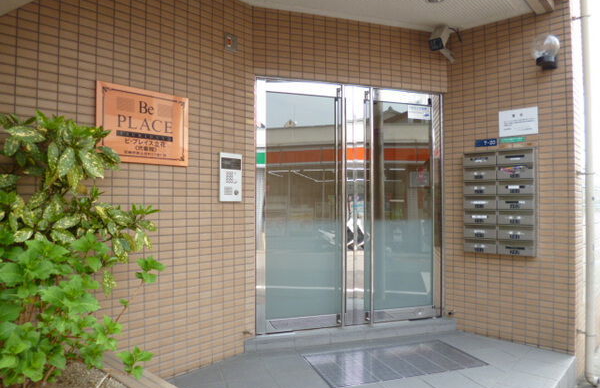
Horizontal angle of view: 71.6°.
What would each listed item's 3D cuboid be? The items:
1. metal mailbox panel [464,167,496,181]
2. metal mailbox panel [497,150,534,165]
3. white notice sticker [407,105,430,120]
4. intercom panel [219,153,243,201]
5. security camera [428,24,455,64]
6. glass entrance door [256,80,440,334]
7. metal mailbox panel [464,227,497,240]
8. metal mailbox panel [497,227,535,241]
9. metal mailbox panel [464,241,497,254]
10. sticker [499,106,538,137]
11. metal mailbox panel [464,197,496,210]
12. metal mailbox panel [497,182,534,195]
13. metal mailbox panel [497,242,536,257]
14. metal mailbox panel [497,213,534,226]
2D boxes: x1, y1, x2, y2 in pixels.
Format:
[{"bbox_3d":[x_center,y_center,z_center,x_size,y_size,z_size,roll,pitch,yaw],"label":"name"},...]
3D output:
[{"bbox_3d":[1.520,-0.161,3.492,0.262,0.117,0.050,-1,-2,41],"label":"metal mailbox panel"},{"bbox_3d":[1.719,-0.285,3.319,0.262,0.117,0.050,-1,-2,41],"label":"metal mailbox panel"},{"bbox_3d":[1.069,-0.729,3.745,0.230,0.117,0.010,0,-1,-18],"label":"white notice sticker"},{"bbox_3d":[-0.513,-0.121,3.041,0.030,0.349,0.204,-1,-2,43],"label":"intercom panel"},{"bbox_3d":[1.238,-1.241,3.578,0.116,0.318,0.290,-1,40,37],"label":"security camera"},{"bbox_3d":[0.467,0.099,3.522,1.707,2.011,0.110,0,-1,-18],"label":"glass entrance door"},{"bbox_3d":[1.526,0.326,3.519,0.262,0.112,0.030,-1,-2,41],"label":"metal mailbox panel"},{"bbox_3d":[1.719,0.312,3.305,0.262,0.117,0.050,-1,-2,41],"label":"metal mailbox panel"},{"bbox_3d":[1.520,0.435,3.477,0.262,0.117,0.050,-1,-2,41],"label":"metal mailbox panel"},{"bbox_3d":[1.769,-0.582,3.371,0.283,0.213,0.010,-1,-2,41],"label":"sticker"},{"bbox_3d":[1.528,0.081,3.524,0.262,0.110,0.030,-1,-2,41],"label":"metal mailbox panel"},{"bbox_3d":[1.733,-0.050,3.346,0.270,0.115,0.030,-1,-2,41],"label":"metal mailbox panel"},{"bbox_3d":[1.719,0.431,3.302,0.262,0.117,0.050,-1,-2,41],"label":"metal mailbox panel"},{"bbox_3d":[1.719,0.192,3.308,0.262,0.117,0.050,-1,-2,41],"label":"metal mailbox panel"}]

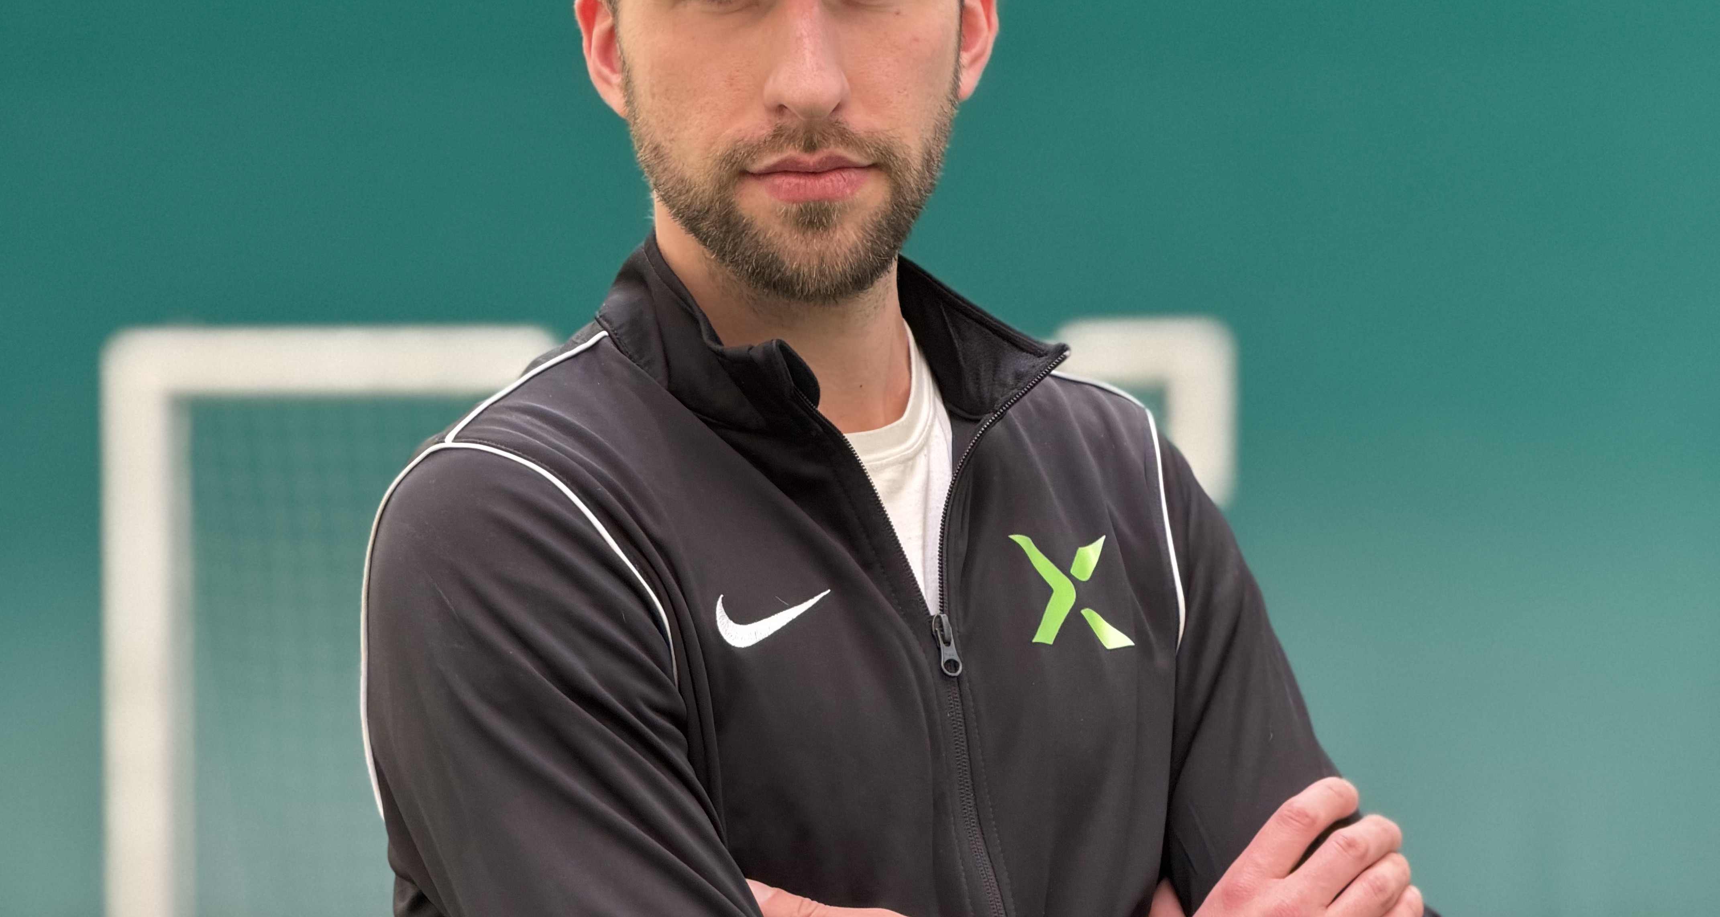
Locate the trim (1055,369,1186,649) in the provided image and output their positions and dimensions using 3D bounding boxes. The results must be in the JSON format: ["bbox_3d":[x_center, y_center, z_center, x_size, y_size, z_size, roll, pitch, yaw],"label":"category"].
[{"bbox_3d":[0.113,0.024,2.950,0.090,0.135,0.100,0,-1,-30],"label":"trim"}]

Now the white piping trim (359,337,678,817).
[{"bbox_3d":[-0.143,0.051,2.835,0.125,0.205,0.165,0,-1,-30],"label":"white piping trim"}]

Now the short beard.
[{"bbox_3d":[-0.030,-0.118,2.855,0.145,0.105,0.110,-2,-1,-4],"label":"short beard"}]

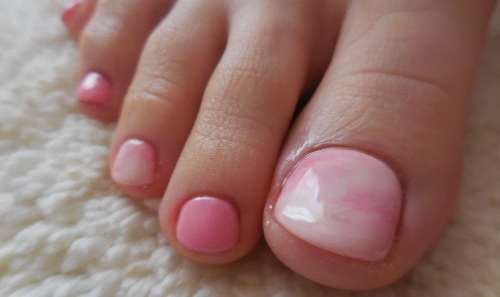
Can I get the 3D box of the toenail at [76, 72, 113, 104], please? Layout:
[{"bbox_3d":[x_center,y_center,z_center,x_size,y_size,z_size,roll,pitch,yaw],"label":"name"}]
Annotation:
[{"bbox_3d":[-0.036,-0.014,0.084,0.008,0.002,0.009,-1,63,6],"label":"toenail"}]

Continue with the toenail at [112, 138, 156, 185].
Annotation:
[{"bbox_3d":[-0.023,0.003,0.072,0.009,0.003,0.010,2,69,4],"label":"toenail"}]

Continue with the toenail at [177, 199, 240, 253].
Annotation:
[{"bbox_3d":[-0.007,0.013,0.060,0.010,0.003,0.009,1,71,0],"label":"toenail"}]

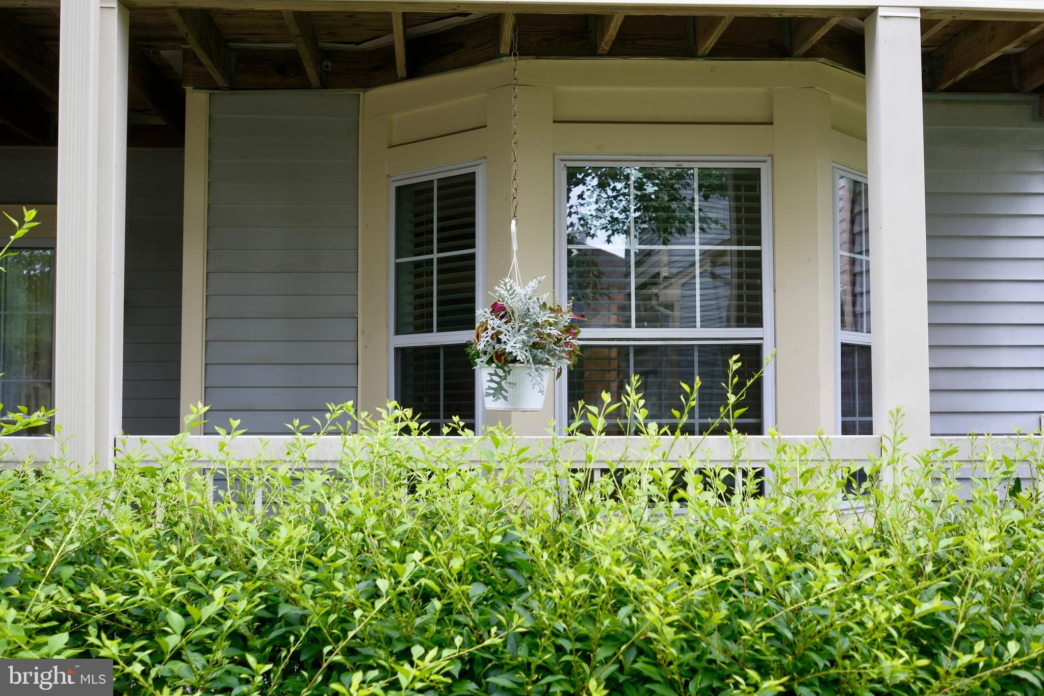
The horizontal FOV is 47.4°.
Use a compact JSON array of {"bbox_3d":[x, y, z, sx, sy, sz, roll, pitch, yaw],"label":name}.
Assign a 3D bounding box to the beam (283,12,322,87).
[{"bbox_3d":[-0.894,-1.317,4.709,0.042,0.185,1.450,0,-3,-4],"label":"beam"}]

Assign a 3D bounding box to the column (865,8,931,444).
[{"bbox_3d":[1.154,0.039,3.646,0.130,2.150,0.130,0,-3,-4],"label":"column"}]

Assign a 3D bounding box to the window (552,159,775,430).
[{"bbox_3d":[0.595,-0.063,4.906,0.892,1.455,0.080,0,-3,-4],"label":"window"}]

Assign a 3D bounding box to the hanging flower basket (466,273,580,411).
[{"bbox_3d":[0.011,-0.030,3.815,0.365,0.395,0.340,0,-3,-4],"label":"hanging flower basket"}]

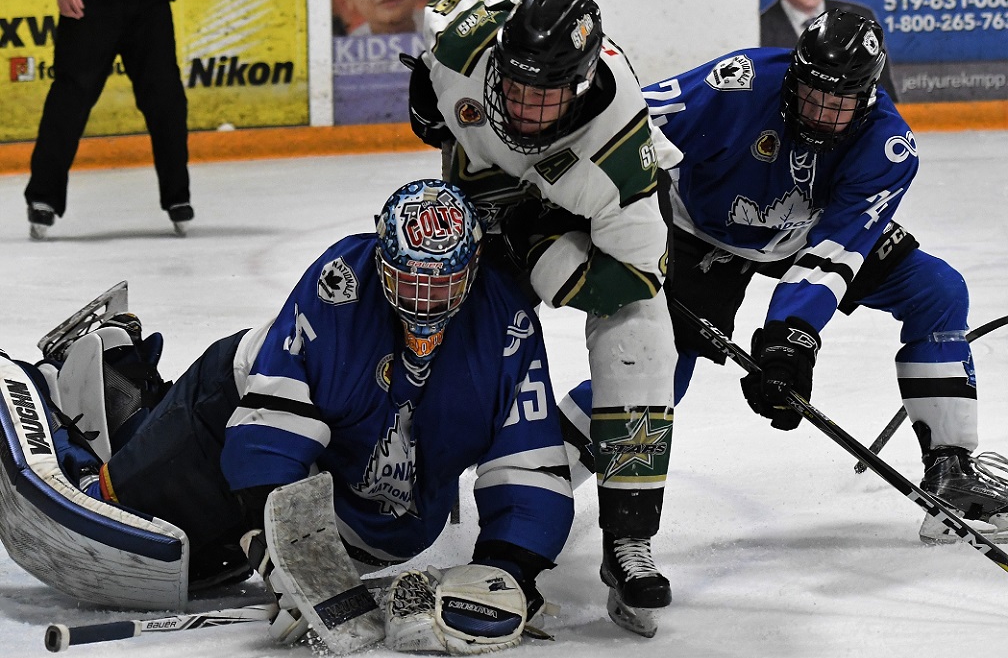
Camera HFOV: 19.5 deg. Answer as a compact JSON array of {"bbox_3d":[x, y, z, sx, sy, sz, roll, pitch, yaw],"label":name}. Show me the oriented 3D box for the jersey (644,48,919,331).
[{"bbox_3d":[0.667,-0.349,7.200,0.700,0.660,0.480,1,48,11],"label":"jersey"}]

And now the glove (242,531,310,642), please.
[{"bbox_3d":[-0.466,0.547,6.270,0.150,0.250,0.170,-20,0,-42],"label":"glove"}]

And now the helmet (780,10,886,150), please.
[{"bbox_3d":[0.785,-0.592,7.030,0.240,0.290,0.290,11,38,10],"label":"helmet"}]

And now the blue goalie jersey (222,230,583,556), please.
[{"bbox_3d":[-0.240,0.147,6.500,0.750,0.700,0.500,-1,33,-6],"label":"blue goalie jersey"}]

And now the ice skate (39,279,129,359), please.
[{"bbox_3d":[-0.933,0.051,6.950,0.300,0.240,0.110,-35,0,-6],"label":"ice skate"}]

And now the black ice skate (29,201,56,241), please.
[{"bbox_3d":[-2.292,-0.564,14.600,0.110,0.240,0.290,-2,8,-11],"label":"black ice skate"}]

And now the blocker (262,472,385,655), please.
[{"bbox_3d":[-0.385,0.499,6.200,0.200,0.380,0.130,-20,0,-42],"label":"blocker"}]

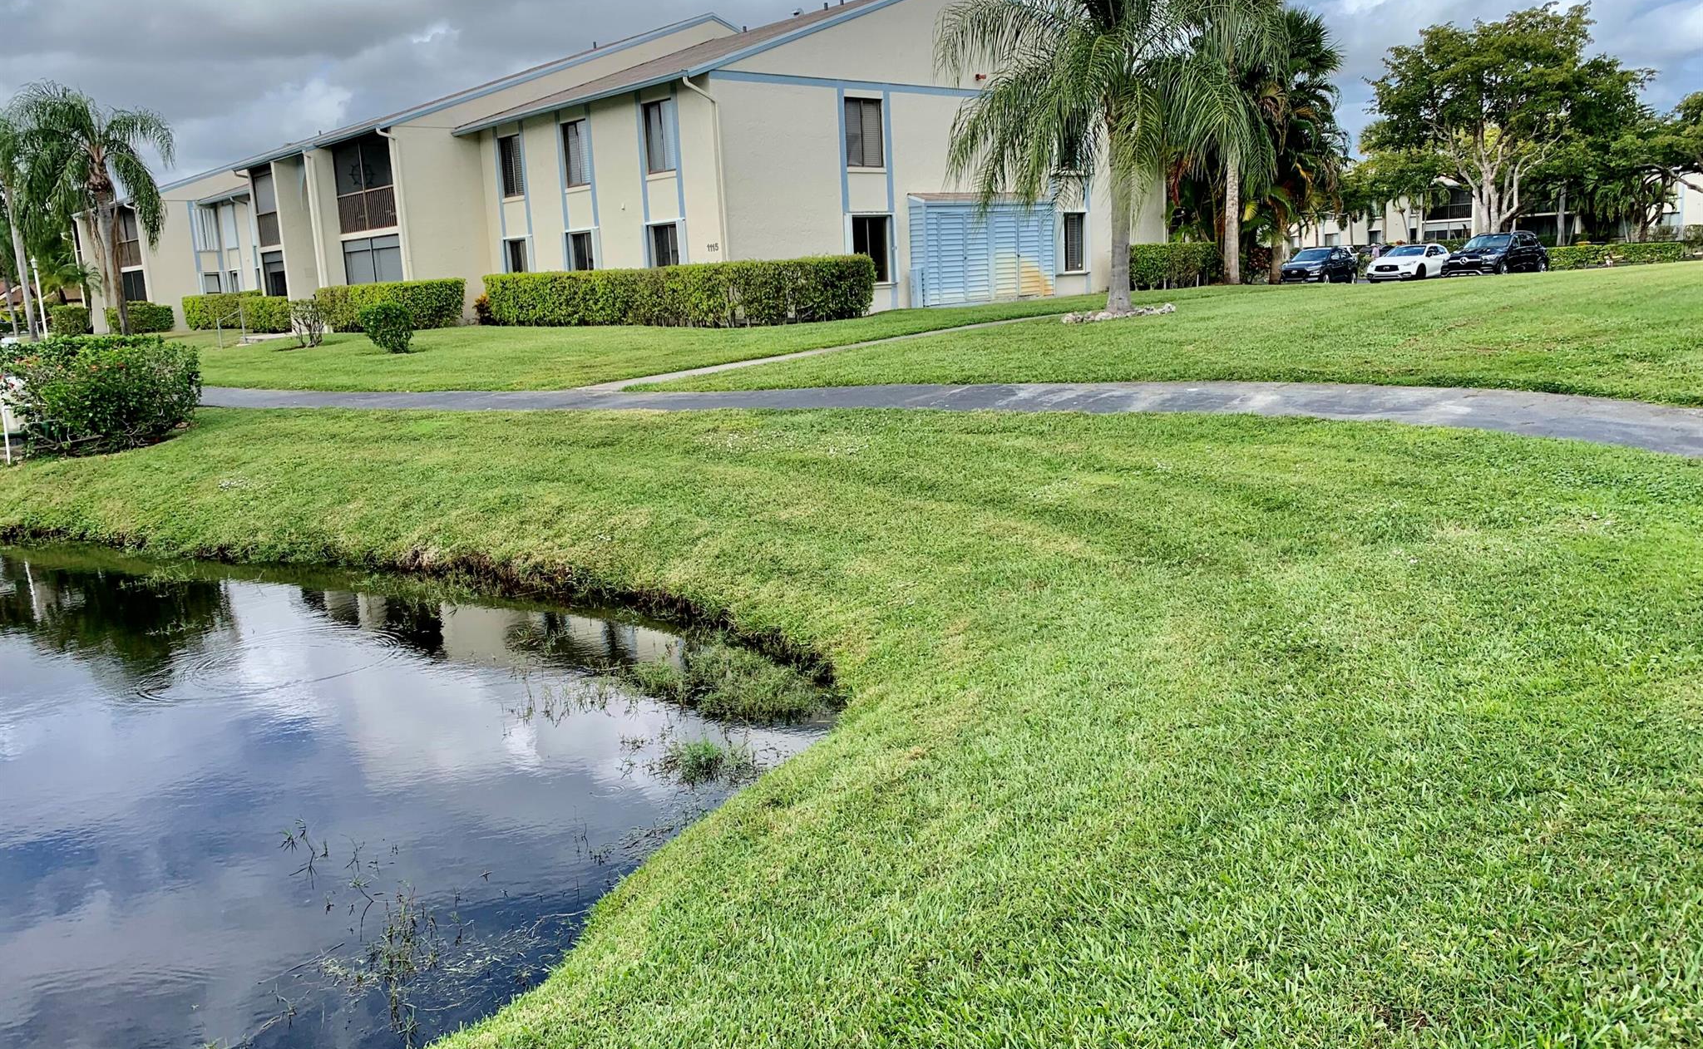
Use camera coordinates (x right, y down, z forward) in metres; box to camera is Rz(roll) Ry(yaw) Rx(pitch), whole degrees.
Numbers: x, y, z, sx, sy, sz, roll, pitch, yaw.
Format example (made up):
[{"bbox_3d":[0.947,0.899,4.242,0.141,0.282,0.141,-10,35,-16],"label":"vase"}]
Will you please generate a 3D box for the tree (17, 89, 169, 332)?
[{"bbox_3d":[-28.948,-12.115,49.524,5.696,9.489,5.696,-9,13,-28],"label":"tree"}]

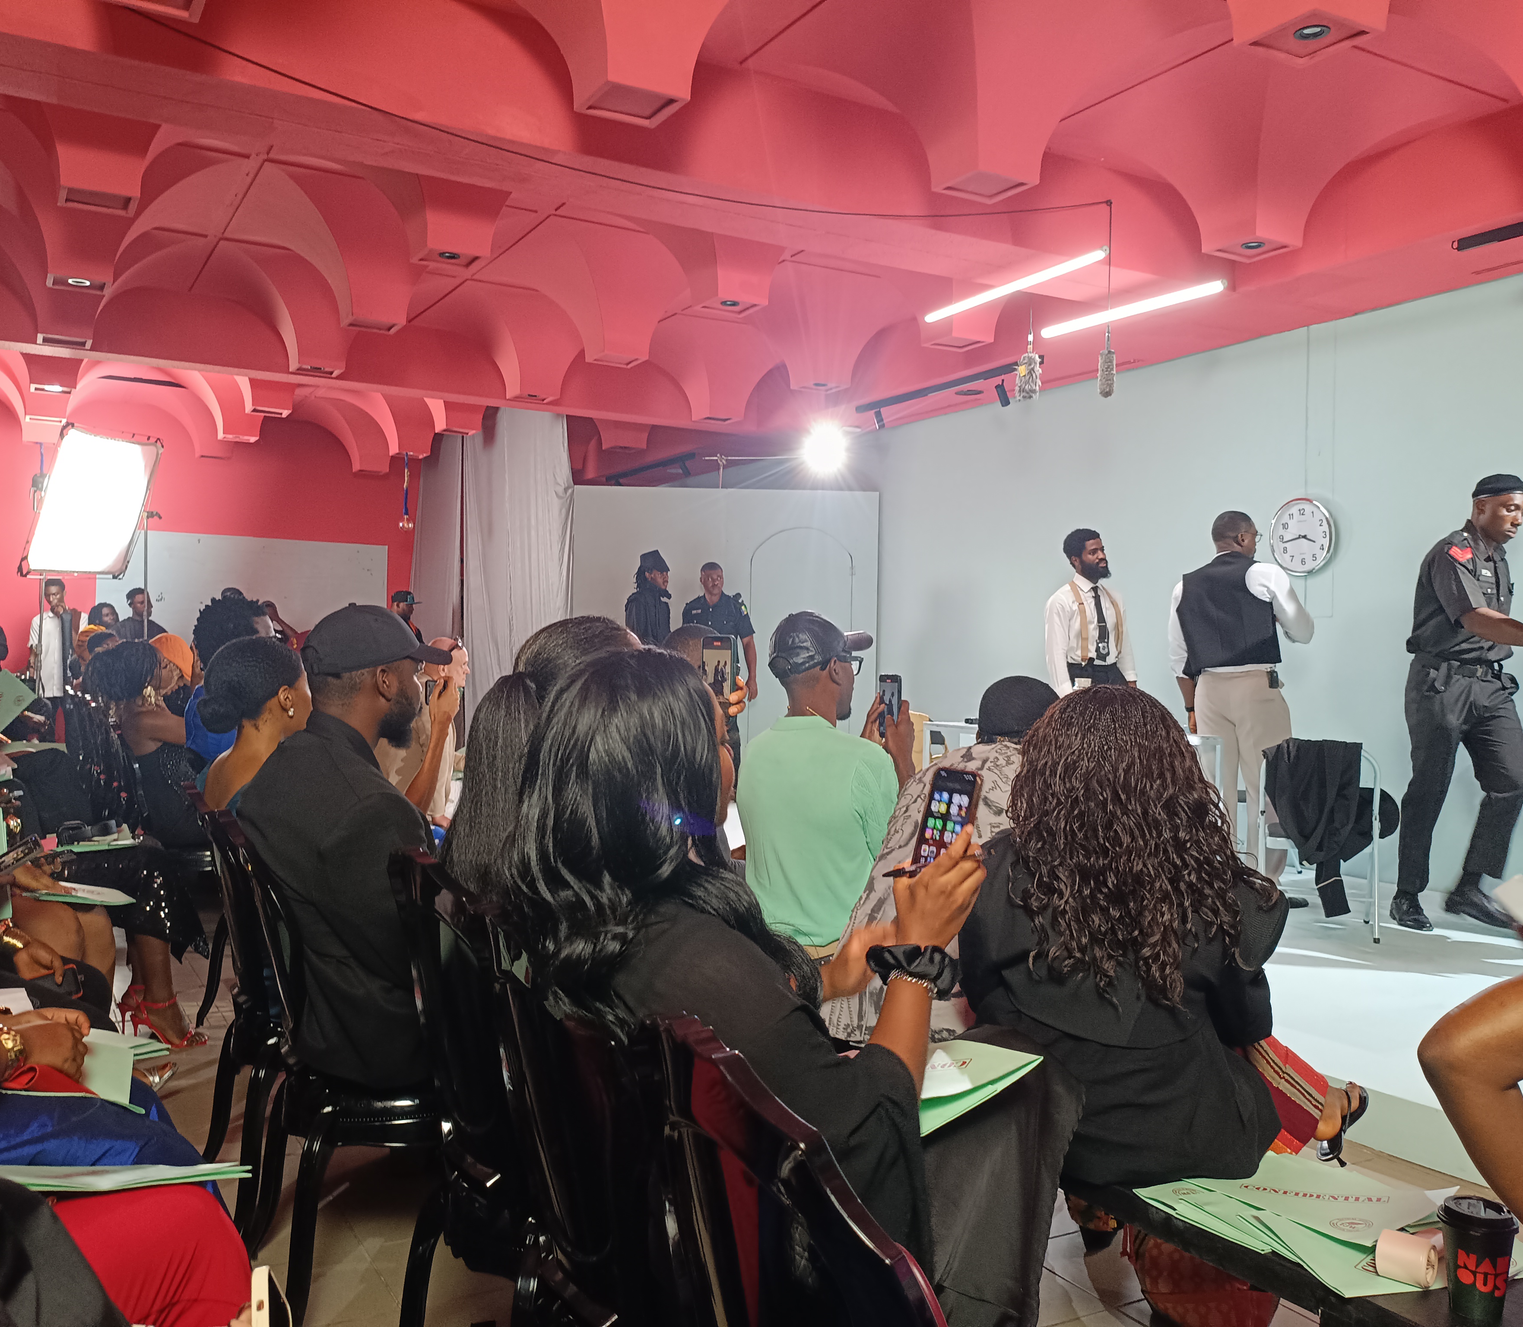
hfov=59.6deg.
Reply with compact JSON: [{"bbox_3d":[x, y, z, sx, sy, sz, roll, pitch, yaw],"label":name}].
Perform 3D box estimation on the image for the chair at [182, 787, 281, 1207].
[{"bbox_3d":[-1.000,0.730,3.030,0.540,0.910,0.460,1,0,-30],"label":"chair"}]

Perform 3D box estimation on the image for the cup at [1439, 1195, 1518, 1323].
[{"bbox_3d":[0.907,0.755,1.680,0.092,0.135,0.092,1,1,16],"label":"cup"}]

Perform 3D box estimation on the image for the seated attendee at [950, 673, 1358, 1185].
[{"bbox_3d":[0.690,0.600,2.150,0.540,1.140,0.820,1,0,33],"label":"seated attendee"}]

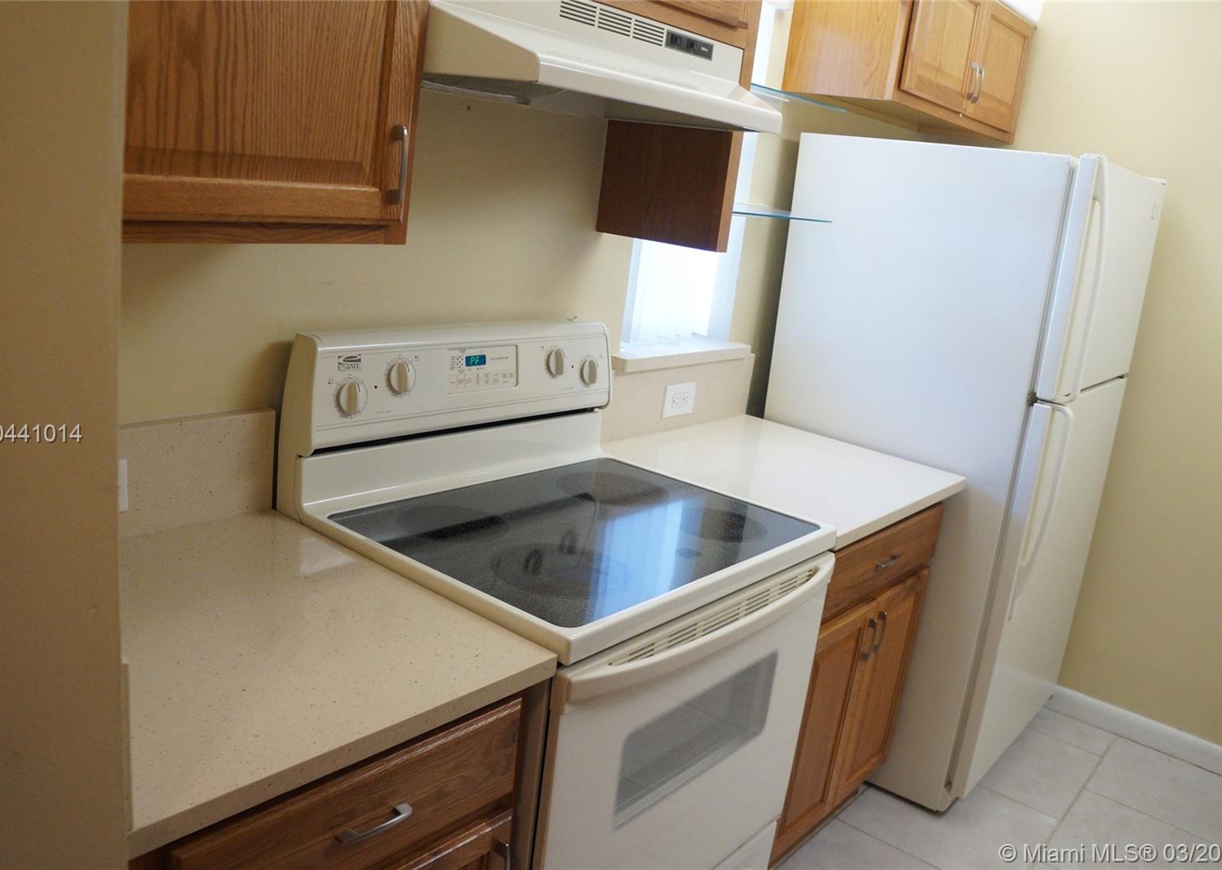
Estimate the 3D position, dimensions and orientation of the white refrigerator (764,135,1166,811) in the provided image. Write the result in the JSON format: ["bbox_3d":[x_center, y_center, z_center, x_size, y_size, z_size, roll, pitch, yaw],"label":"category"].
[{"bbox_3d":[0.946,0.070,2.771,0.764,1.661,0.778,17,18,38],"label":"white refrigerator"}]

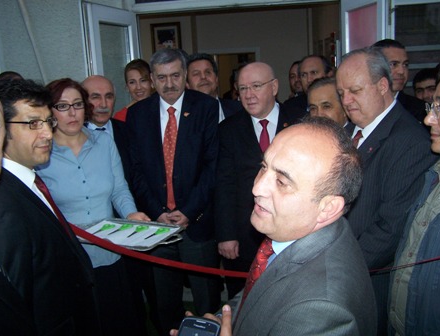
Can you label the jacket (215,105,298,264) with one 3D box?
[{"bbox_3d":[0.217,0.066,2.250,0.520,0.740,0.300,-2,11,8],"label":"jacket"}]

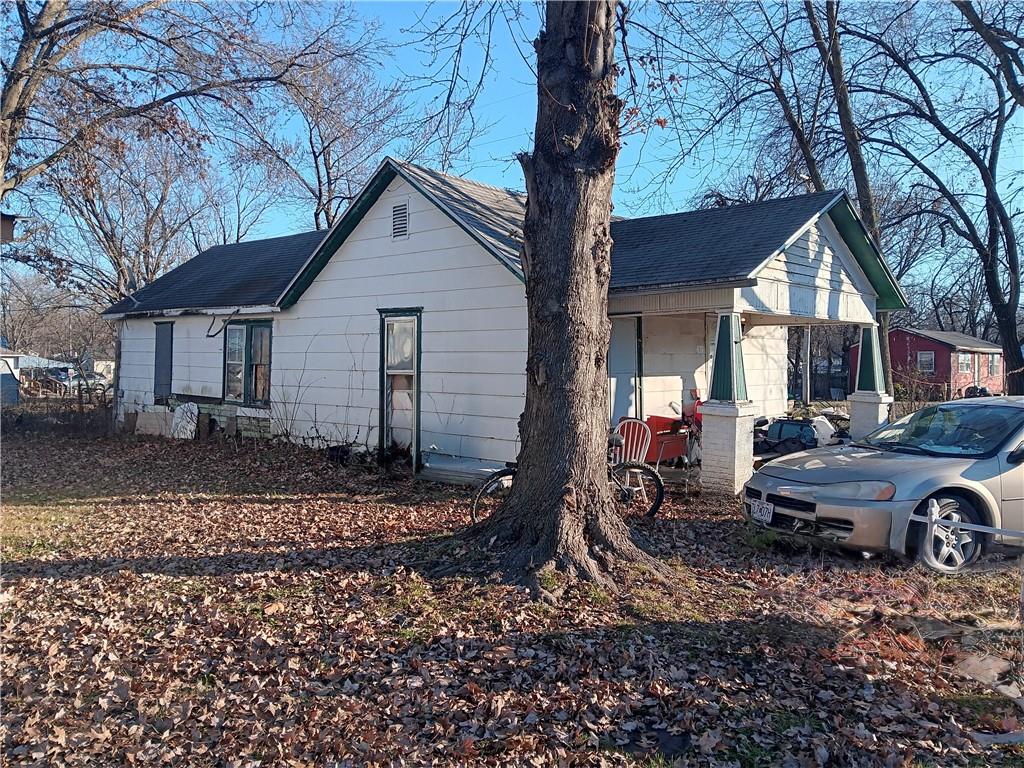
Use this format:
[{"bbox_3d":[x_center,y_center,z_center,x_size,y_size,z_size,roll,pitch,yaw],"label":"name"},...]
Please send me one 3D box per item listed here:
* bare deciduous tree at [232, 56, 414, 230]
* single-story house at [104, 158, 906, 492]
[{"bbox_3d":[-5.887,-4.632,24.216,5.554,10.934,5.554,0,2,0],"label":"bare deciduous tree"},{"bbox_3d":[-0.786,-1.120,15.537,14.350,4.410,8.480,2,3,40],"label":"single-story house"}]

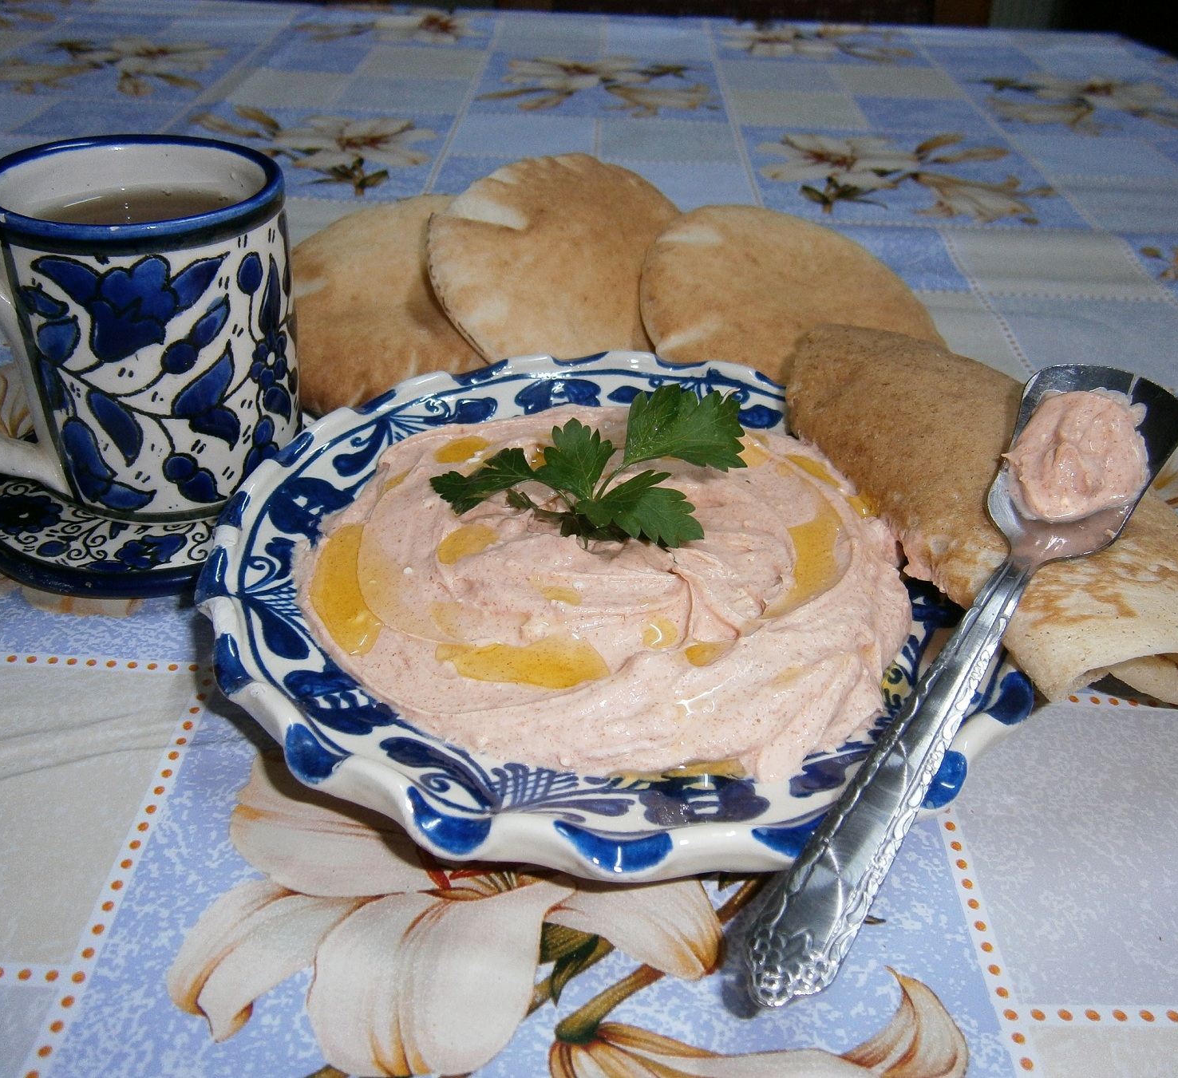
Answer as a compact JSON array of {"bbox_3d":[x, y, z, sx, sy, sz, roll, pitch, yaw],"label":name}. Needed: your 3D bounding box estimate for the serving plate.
[{"bbox_3d":[0.007,0.014,0.294,0.210,0.041,0.210,1,36,-1],"label":"serving plate"}]

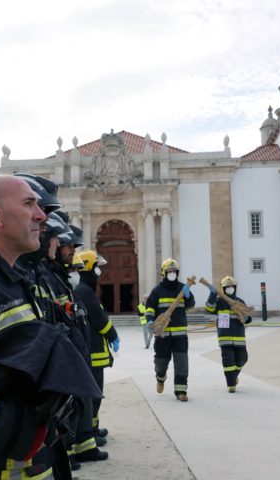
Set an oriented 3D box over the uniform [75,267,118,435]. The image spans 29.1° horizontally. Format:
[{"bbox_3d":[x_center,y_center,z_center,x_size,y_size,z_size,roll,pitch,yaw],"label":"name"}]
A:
[{"bbox_3d":[-0.430,1.062,5.100,0.440,1.560,0.550,0,-7,-6],"label":"uniform"}]

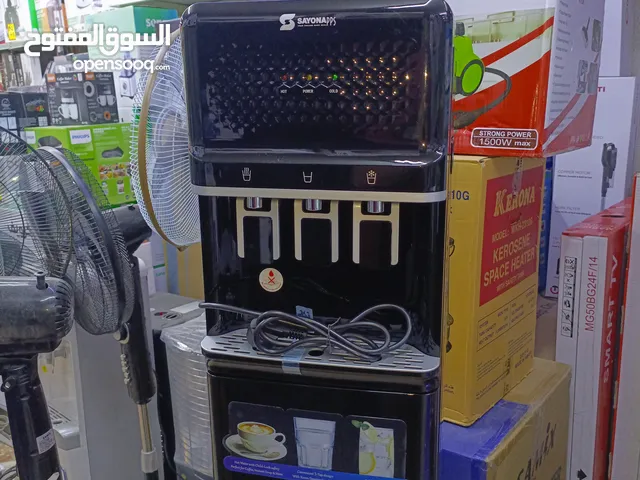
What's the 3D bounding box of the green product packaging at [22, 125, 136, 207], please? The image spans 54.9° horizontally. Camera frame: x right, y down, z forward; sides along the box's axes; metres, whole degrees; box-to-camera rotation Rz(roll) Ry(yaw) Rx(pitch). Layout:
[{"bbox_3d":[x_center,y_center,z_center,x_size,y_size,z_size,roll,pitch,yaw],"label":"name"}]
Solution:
[{"bbox_3d":[-0.872,-0.277,2.309,0.235,0.290,0.322,6,14,29],"label":"green product packaging"}]

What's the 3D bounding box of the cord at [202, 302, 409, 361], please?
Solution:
[{"bbox_3d":[-0.027,0.110,0.848,0.300,0.056,0.105,3,13,14],"label":"cord"}]

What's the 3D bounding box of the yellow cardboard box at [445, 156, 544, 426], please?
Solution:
[{"bbox_3d":[0.254,0.060,1.367,0.345,0.505,0.345,9,15,37],"label":"yellow cardboard box"}]

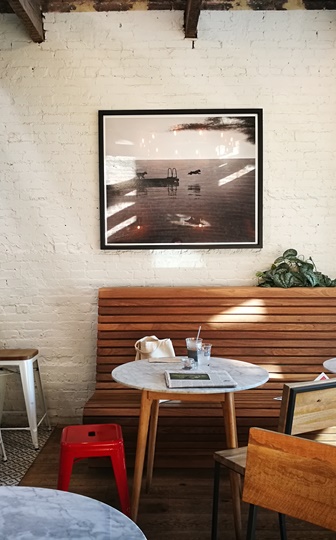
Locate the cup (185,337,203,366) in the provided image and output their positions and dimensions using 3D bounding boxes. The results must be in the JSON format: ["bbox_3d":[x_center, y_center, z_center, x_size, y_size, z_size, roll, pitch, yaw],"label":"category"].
[{"bbox_3d":[0.144,0.451,3.097,0.090,0.147,0.090,0,2,0],"label":"cup"}]

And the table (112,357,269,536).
[{"bbox_3d":[0.117,0.909,2.920,0.807,0.759,0.807,0,2,0],"label":"table"}]

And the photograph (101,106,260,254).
[{"bbox_3d":[0.110,-0.711,4.439,1.281,1.090,0.040,0,2,0],"label":"photograph"}]

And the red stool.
[{"bbox_3d":[-0.385,1.063,2.876,0.392,0.452,0.392,0,2,-8],"label":"red stool"}]

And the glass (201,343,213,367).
[{"bbox_3d":[0.209,0.466,3.062,0.064,0.119,0.064,0,2,0],"label":"glass"}]

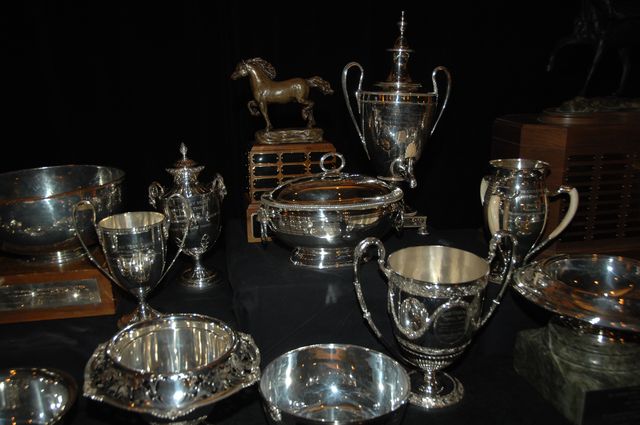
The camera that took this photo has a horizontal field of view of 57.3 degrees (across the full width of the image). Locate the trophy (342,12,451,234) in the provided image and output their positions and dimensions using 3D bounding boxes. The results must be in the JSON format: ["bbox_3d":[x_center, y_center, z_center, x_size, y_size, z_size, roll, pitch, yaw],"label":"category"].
[{"bbox_3d":[0.199,-0.231,1.594,0.301,0.594,0.228,-7,18,-24],"label":"trophy"}]

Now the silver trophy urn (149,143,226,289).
[{"bbox_3d":[-0.349,0.003,1.590,0.204,0.378,0.145,-4,17,-14],"label":"silver trophy urn"}]

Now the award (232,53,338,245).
[{"bbox_3d":[-0.108,-0.181,1.630,0.276,0.478,0.194,-3,16,-10],"label":"award"}]

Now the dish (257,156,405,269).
[{"bbox_3d":[0.024,-0.013,1.428,0.344,0.265,0.252,-2,16,-8],"label":"dish"}]

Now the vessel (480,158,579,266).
[{"bbox_3d":[0.460,0.017,1.316,0.218,0.271,0.242,0,16,0],"label":"vessel"}]

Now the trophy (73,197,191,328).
[{"bbox_3d":[-0.420,0.112,1.362,0.272,0.294,0.160,-4,16,-13],"label":"trophy"}]

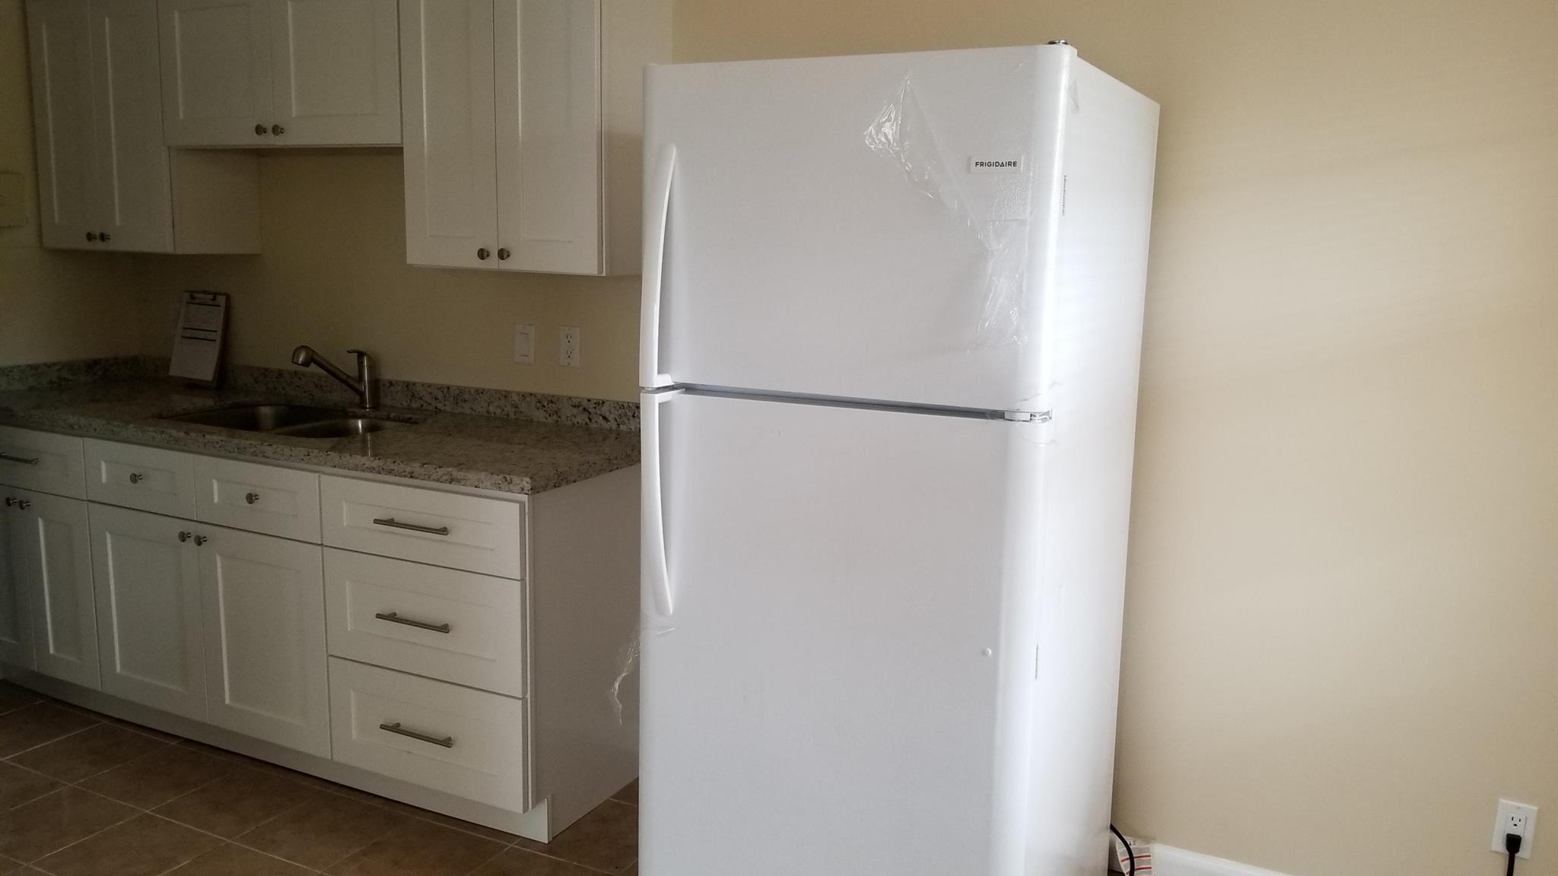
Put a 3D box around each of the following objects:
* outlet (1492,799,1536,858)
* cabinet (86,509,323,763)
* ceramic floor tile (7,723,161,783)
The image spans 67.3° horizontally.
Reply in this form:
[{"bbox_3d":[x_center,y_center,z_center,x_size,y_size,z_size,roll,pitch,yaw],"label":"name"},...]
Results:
[{"bbox_3d":[1.474,0.784,2.343,0.070,0.114,0.012,5,10,26],"label":"outlet"},{"bbox_3d":[-1.422,0.466,3.434,0.916,0.563,0.600,6,10,26],"label":"cabinet"},{"bbox_3d":[-1.934,0.889,3.287,0.300,0.010,0.300,6,10,26],"label":"ceramic floor tile"}]

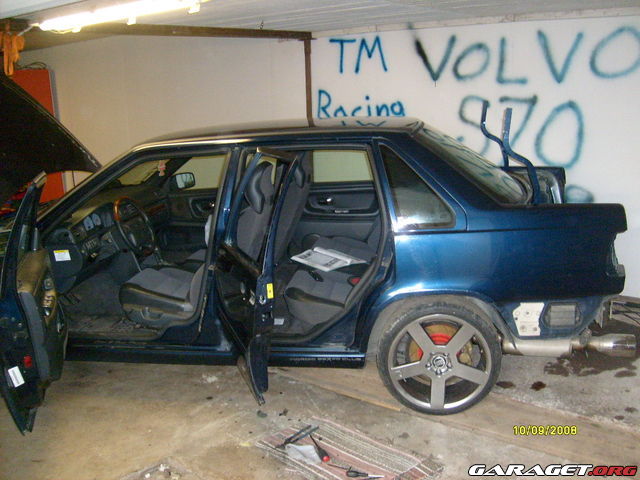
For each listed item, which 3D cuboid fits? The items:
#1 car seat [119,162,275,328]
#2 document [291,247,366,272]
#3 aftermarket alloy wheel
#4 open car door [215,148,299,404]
[{"bbox_3d":[-0.642,0.009,3.593,0.860,0.920,0.540,0,14,5],"label":"car seat"},{"bbox_3d":[0.045,0.126,3.912,0.320,0.040,0.390,-13,18,-38],"label":"document"},{"bbox_3d":[0.582,0.556,3.206,0.600,0.595,0.220,0,14,5],"label":"aftermarket alloy wheel"},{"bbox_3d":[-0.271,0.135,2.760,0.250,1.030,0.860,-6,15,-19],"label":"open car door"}]

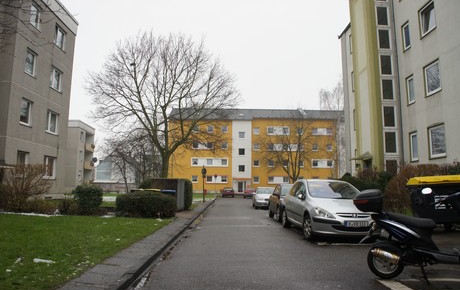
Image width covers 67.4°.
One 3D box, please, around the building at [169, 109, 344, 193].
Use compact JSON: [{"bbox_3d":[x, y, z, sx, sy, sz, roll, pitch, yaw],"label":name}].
[{"bbox_3d":[4.300,1.309,62.547,29.200,15.300,10.400,1,-7,-4],"label":"building"}]

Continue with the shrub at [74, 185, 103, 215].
[{"bbox_3d":[-6.200,2.405,15.117,1.220,1.280,1.220,0,-7,0],"label":"shrub"}]

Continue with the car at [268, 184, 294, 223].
[{"bbox_3d":[2.600,2.241,13.726,1.680,1.450,3.900,0,-7,0],"label":"car"}]

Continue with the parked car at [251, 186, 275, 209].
[{"bbox_3d":[2.450,3.370,22.352,1.680,1.420,4.000,0,-7,1],"label":"parked car"}]

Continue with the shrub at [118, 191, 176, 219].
[{"bbox_3d":[-3.300,2.338,13.814,2.300,1.080,1.200,0,-7,0],"label":"shrub"}]

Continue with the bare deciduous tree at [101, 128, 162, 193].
[{"bbox_3d":[-14.200,2.326,50.115,8.300,9.600,8.300,0,-7,0],"label":"bare deciduous tree"}]

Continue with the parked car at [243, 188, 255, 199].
[{"bbox_3d":[2.780,6.686,48.039,1.700,1.420,4.100,0,-7,2],"label":"parked car"}]

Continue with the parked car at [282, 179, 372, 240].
[{"bbox_3d":[2.690,1.684,9.644,1.740,1.510,4.200,0,-7,-2],"label":"parked car"}]

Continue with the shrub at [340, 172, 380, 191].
[{"bbox_3d":[7.200,2.560,19.130,2.100,2.000,2.100,0,-7,0],"label":"shrub"}]

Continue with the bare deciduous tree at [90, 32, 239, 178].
[{"bbox_3d":[-5.100,-2.270,27.013,11.600,13.600,11.600,0,-7,0],"label":"bare deciduous tree"}]

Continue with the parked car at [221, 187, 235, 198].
[{"bbox_3d":[-0.220,7.134,51.511,1.680,1.420,4.200,0,-7,-1],"label":"parked car"}]

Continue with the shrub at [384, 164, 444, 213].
[{"bbox_3d":[7.600,1.935,14.673,2.200,2.100,2.200,0,-7,0],"label":"shrub"}]

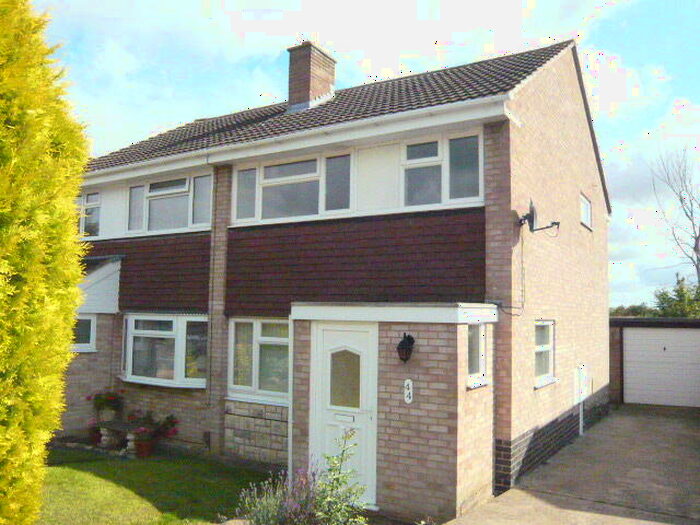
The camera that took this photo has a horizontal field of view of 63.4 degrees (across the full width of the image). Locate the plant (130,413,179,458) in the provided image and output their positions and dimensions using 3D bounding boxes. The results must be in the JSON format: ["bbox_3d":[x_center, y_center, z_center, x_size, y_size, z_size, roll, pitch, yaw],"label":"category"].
[{"bbox_3d":[-3.301,2.880,9.470,0.618,0.700,0.536,-2,-6,33],"label":"plant"}]

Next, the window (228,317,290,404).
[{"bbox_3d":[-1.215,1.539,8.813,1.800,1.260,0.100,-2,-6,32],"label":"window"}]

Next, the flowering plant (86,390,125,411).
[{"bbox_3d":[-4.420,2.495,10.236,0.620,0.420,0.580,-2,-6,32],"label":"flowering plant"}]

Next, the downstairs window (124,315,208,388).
[{"bbox_3d":[-3.441,1.565,10.167,2.245,1.205,0.309,-2,-6,33],"label":"downstairs window"}]

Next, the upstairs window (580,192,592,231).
[{"bbox_3d":[4.719,-1.016,11.427,0.134,0.597,1.112,-2,-6,33],"label":"upstairs window"}]

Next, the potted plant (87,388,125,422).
[{"bbox_3d":[-4.330,2.536,10.105,0.515,0.525,0.464,-2,-6,33],"label":"potted plant"}]

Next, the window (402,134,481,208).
[{"bbox_3d":[1.227,-1.207,7.594,1.184,0.968,0.134,-2,-6,33],"label":"window"}]

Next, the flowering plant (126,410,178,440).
[{"bbox_3d":[-3.297,2.721,9.451,0.800,0.500,0.550,-2,-6,32],"label":"flowering plant"}]

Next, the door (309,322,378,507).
[{"bbox_3d":[-0.066,1.706,6.614,0.920,2.010,0.090,-2,-6,32],"label":"door"}]

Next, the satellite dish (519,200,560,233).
[{"bbox_3d":[2.409,-0.590,7.120,0.520,0.410,0.430,-1,-5,25],"label":"satellite dish"}]

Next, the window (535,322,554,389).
[{"bbox_3d":[2.849,1.325,8.354,0.144,0.948,1.184,-2,-6,33],"label":"window"}]

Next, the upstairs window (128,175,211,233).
[{"bbox_3d":[-3.389,-1.069,10.542,2.287,0.978,0.134,-2,-6,33],"label":"upstairs window"}]

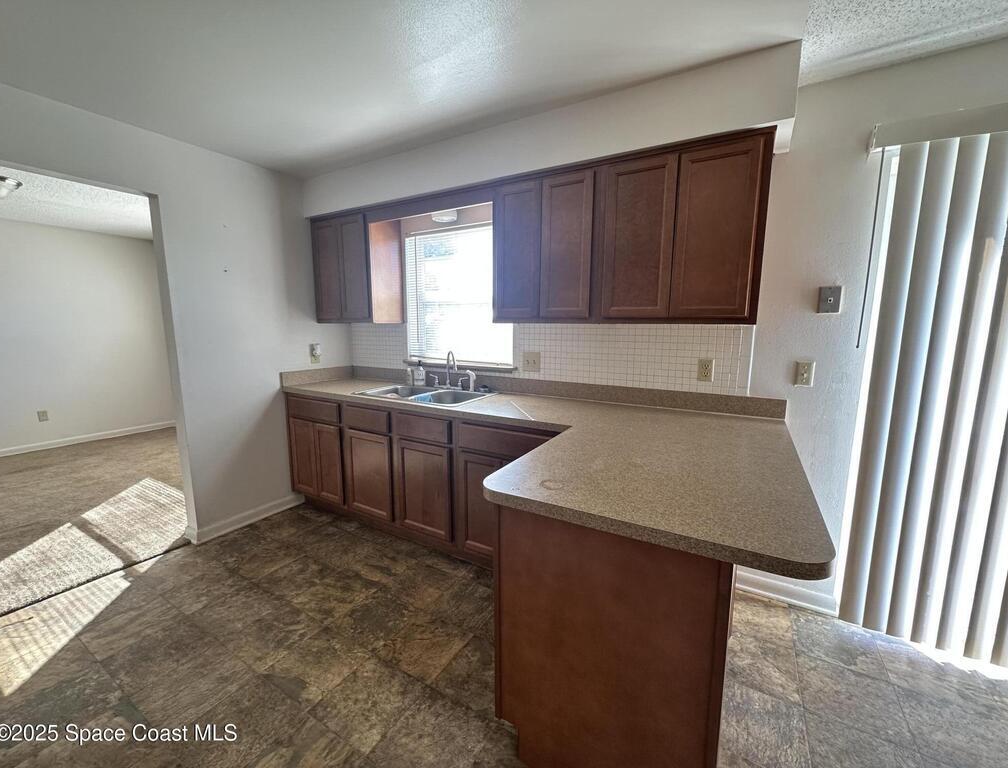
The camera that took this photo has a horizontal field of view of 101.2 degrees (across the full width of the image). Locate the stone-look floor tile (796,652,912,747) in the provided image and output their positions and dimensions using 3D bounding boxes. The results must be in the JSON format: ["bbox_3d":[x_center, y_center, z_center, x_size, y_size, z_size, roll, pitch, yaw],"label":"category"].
[{"bbox_3d":[1.283,1.160,1.550,0.300,0.008,0.300,5,9,30],"label":"stone-look floor tile"}]

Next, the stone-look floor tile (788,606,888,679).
[{"bbox_3d":[1.429,1.125,1.795,0.305,0.008,0.305,5,9,30],"label":"stone-look floor tile"}]

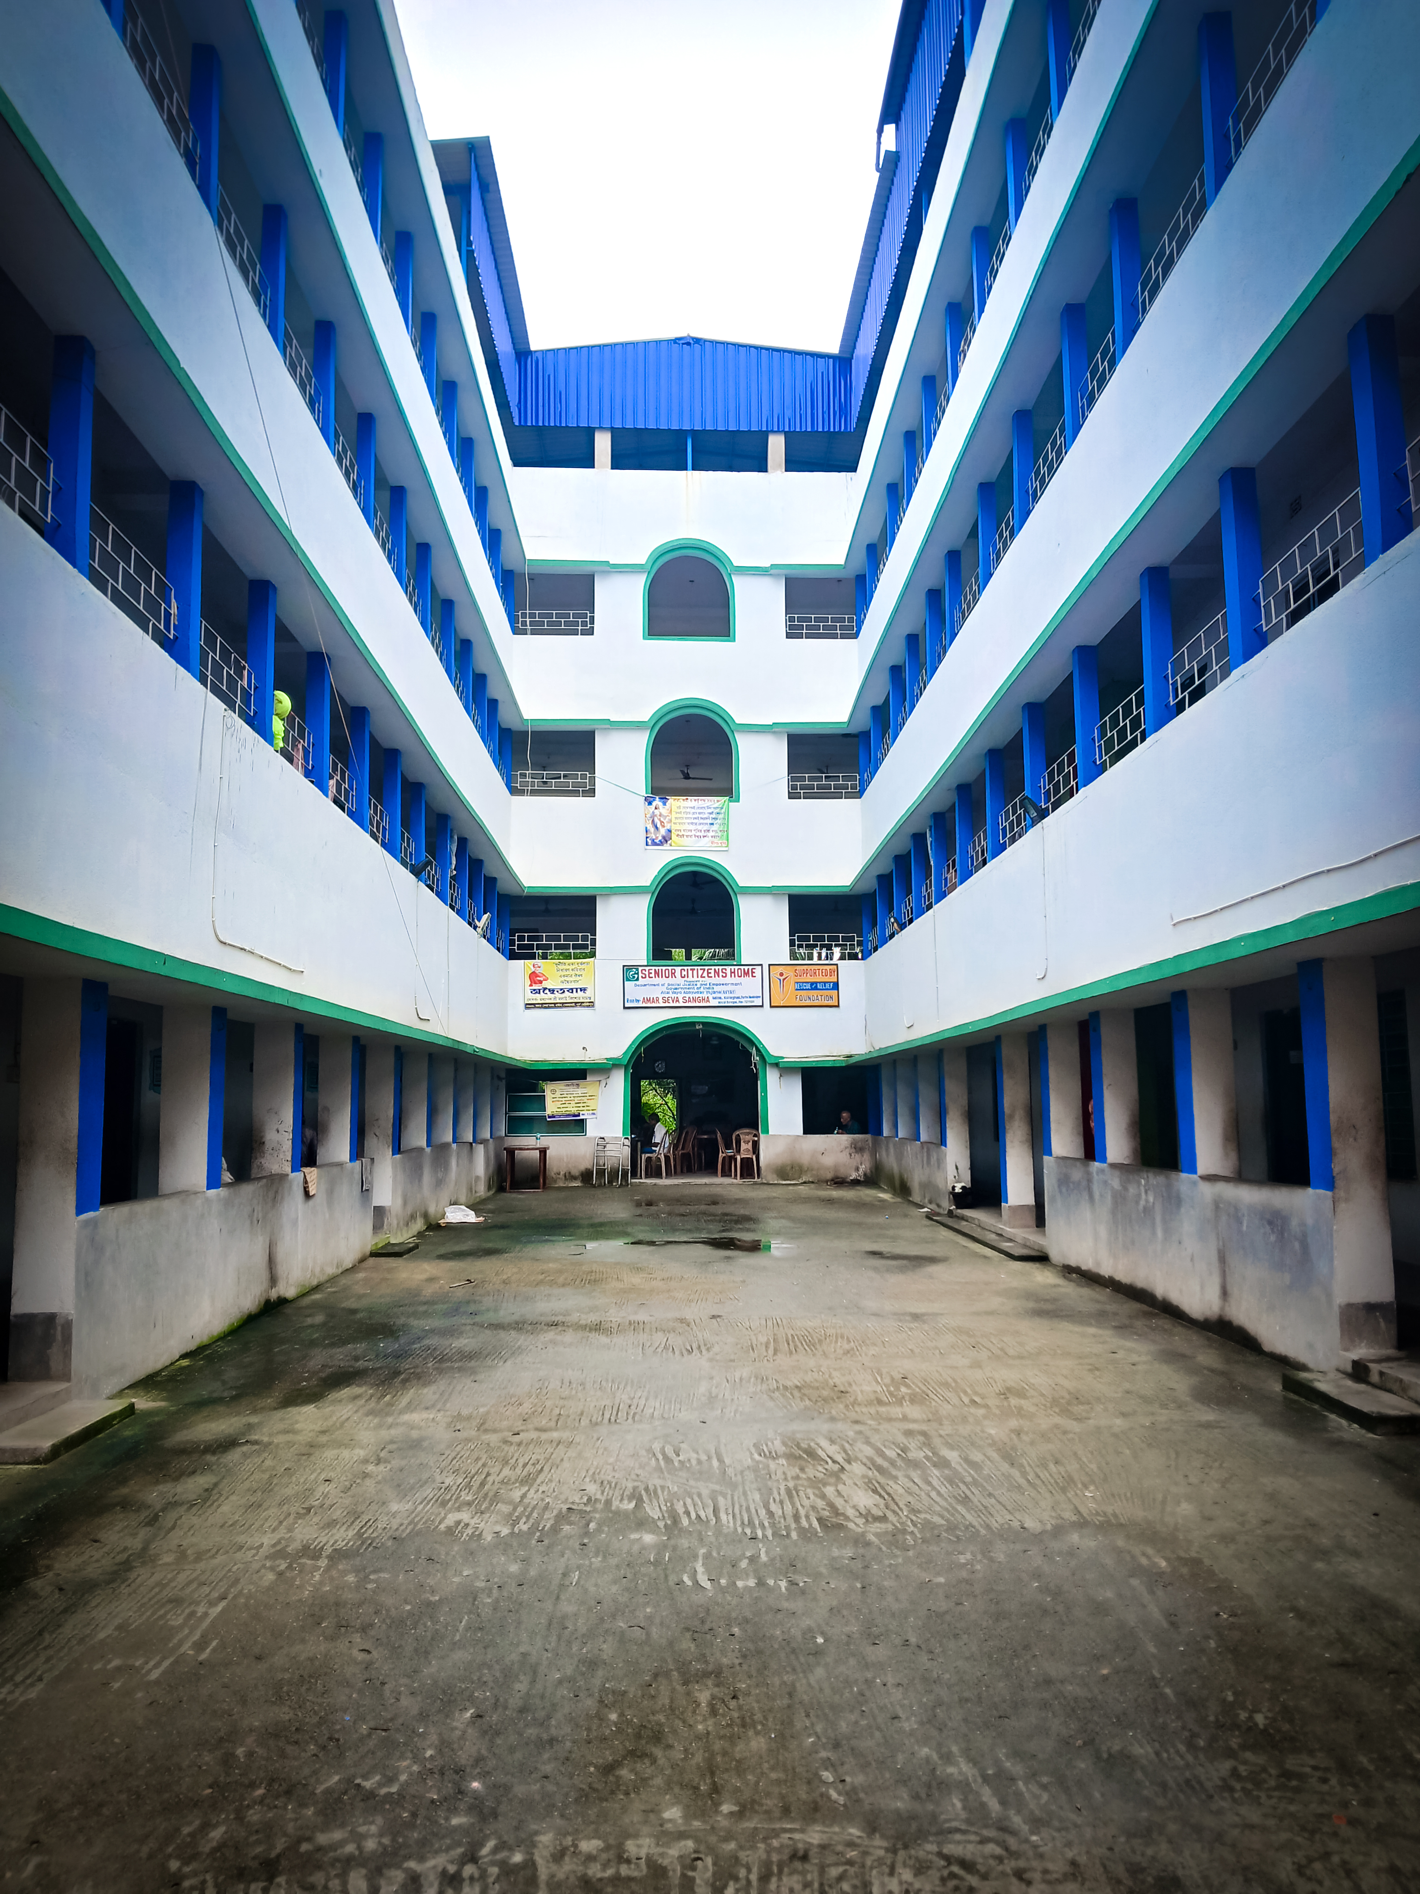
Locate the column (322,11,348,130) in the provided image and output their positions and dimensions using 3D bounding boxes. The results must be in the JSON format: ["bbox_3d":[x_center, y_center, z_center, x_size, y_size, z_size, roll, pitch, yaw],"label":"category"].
[{"bbox_3d":[-3.288,-7.572,12.406,0.155,1.132,0.155,0,-7,-1],"label":"column"}]

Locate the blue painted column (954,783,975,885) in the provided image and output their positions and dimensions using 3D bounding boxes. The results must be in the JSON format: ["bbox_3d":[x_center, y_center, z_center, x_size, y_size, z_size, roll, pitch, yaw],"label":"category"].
[{"bbox_3d":[2.993,-1.287,16.733,0.155,1.200,0.155,0,-7,-1],"label":"blue painted column"}]

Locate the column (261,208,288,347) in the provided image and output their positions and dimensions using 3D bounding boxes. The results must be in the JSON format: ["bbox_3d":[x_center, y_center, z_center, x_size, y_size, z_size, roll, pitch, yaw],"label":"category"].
[{"bbox_3d":[-3.354,-5.086,10.941,0.157,1.225,0.157,-1,-7,-1],"label":"column"}]

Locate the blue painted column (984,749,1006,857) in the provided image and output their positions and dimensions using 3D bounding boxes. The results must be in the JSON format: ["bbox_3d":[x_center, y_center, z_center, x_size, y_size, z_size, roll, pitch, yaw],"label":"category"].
[{"bbox_3d":[3.211,-1.588,15.862,0.170,1.245,0.185,0,-7,-1],"label":"blue painted column"}]

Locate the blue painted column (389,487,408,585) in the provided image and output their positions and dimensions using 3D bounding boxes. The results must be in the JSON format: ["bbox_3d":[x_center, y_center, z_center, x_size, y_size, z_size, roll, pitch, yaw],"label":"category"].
[{"bbox_3d":[-3.327,-4.324,15.163,0.155,1.142,0.155,0,-7,-1],"label":"blue painted column"}]

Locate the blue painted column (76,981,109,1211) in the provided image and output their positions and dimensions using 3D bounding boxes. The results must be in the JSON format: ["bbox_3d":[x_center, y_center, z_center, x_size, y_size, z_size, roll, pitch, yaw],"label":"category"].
[{"bbox_3d":[-3.133,0.731,6.921,0.260,1.132,0.270,0,-7,-1],"label":"blue painted column"}]

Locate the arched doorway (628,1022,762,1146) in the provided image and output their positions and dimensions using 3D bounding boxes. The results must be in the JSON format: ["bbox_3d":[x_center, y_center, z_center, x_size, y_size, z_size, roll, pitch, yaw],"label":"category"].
[{"bbox_3d":[-0.257,2.568,25.249,2.393,2.524,0.304,-1,-7,-1],"label":"arched doorway"}]

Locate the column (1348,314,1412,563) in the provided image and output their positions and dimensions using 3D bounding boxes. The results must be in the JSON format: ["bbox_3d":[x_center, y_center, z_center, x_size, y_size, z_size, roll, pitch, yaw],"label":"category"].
[{"bbox_3d":[3.427,-2.583,7.258,0.170,1.245,0.185,0,-7,-1],"label":"column"}]

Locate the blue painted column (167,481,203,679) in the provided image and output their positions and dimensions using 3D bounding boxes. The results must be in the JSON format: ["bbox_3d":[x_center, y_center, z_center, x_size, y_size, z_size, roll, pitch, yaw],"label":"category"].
[{"bbox_3d":[-3.146,-2.191,8.535,0.155,1.187,0.155,0,-7,-1],"label":"blue painted column"}]

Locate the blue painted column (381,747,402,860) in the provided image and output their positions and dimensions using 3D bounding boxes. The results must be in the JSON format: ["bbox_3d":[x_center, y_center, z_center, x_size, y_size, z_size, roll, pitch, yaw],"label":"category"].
[{"bbox_3d":[-3.495,-1.550,15.600,0.170,1.245,0.185,0,-7,-1],"label":"blue painted column"}]

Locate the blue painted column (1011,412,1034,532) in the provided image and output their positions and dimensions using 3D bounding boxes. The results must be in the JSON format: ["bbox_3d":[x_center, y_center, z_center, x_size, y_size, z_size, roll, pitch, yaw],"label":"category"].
[{"bbox_3d":[3.222,-4.856,14.560,0.170,1.340,0.185,0,-7,-1],"label":"blue painted column"}]

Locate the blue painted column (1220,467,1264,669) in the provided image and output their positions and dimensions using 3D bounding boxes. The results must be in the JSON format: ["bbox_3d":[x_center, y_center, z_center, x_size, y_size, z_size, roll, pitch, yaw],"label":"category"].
[{"bbox_3d":[3.187,-2.232,8.476,0.155,1.220,0.155,0,-7,-1],"label":"blue painted column"}]

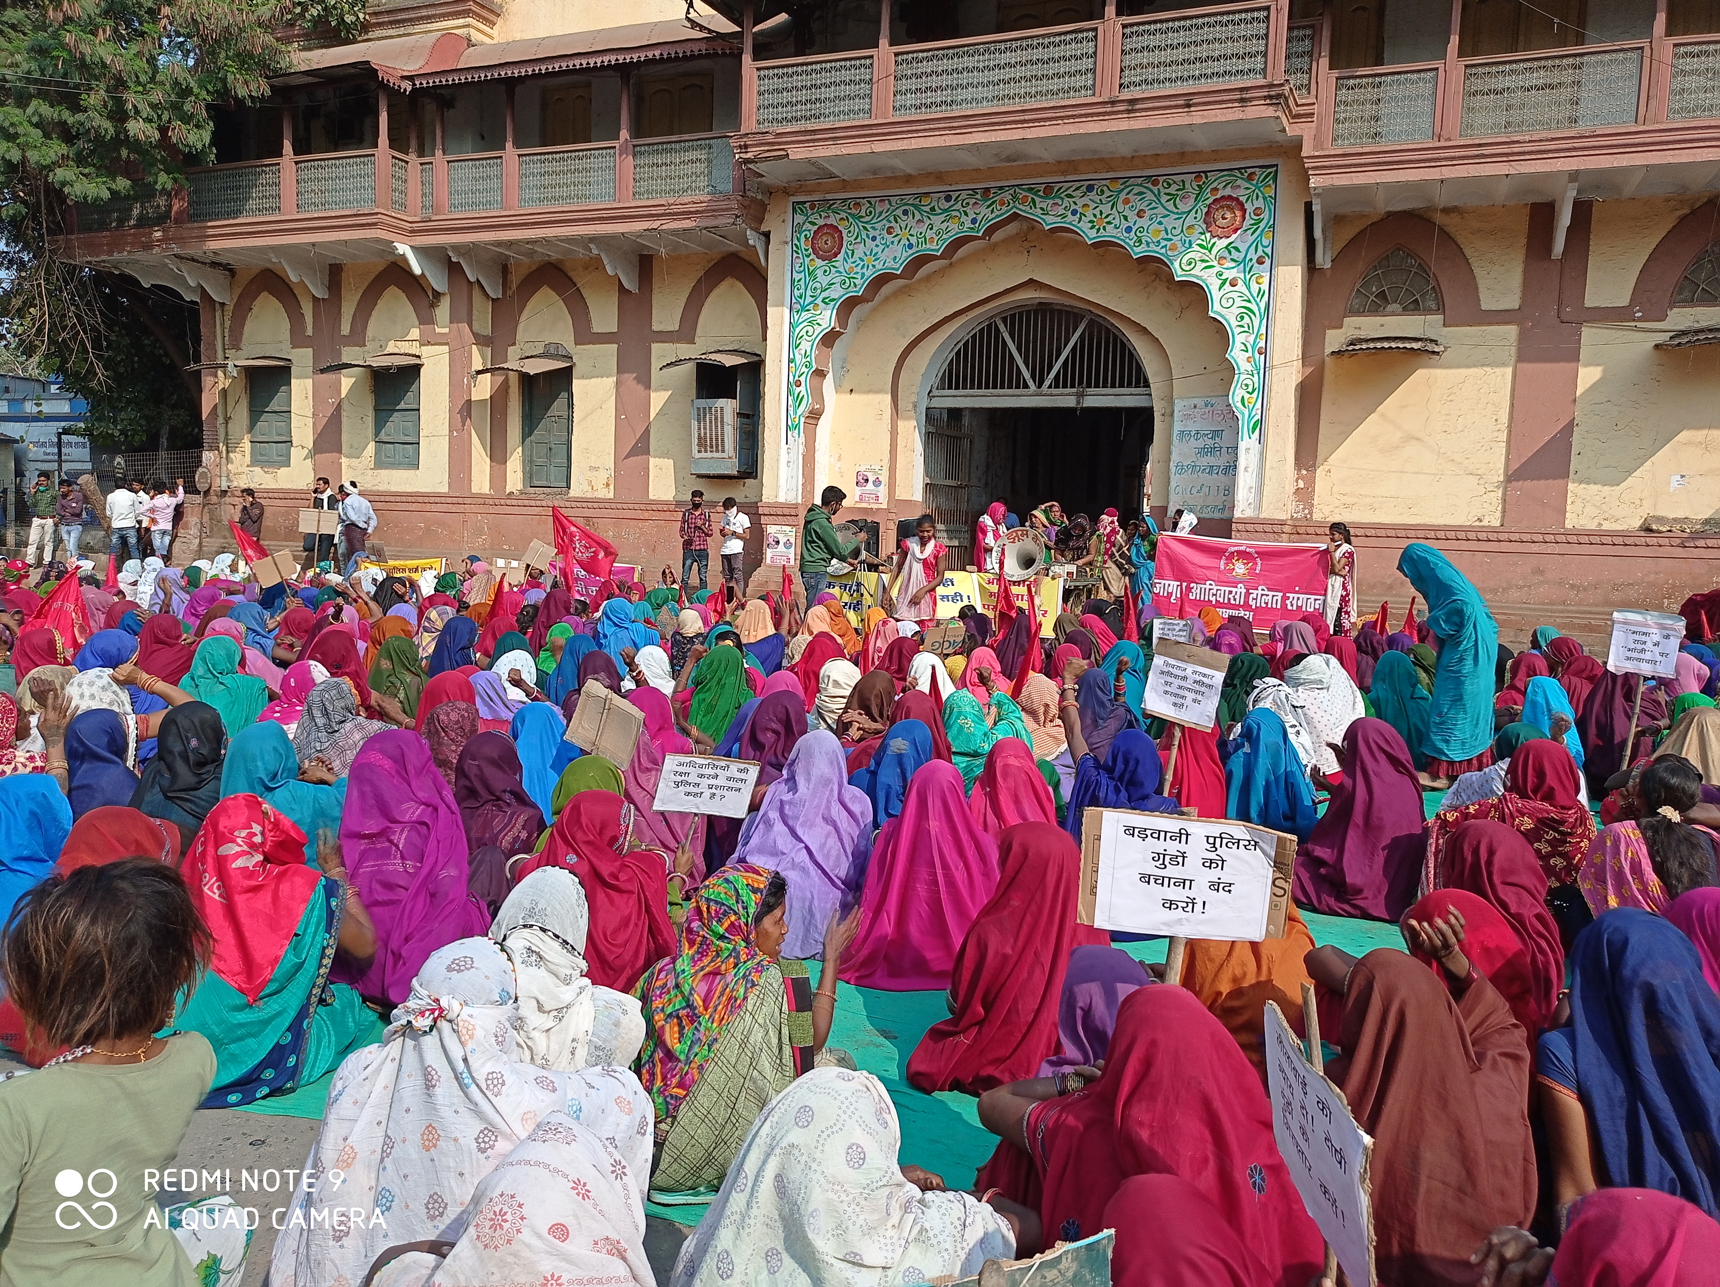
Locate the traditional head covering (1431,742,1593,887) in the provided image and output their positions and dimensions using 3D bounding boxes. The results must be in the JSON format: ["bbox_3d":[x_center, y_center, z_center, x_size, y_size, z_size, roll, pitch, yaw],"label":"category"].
[{"bbox_3d":[2.666,0.773,5.645,0.620,0.760,0.600,1,6,-6],"label":"traditional head covering"}]

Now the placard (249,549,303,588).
[{"bbox_3d":[-4.331,-0.553,10.300,0.300,0.210,0.015,-19,3,3],"label":"placard"}]

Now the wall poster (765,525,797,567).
[{"bbox_3d":[-1.092,-1.357,19.300,0.450,0.550,0.020,4,6,25],"label":"wall poster"}]

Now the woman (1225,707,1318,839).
[{"bbox_3d":[1.722,0.639,5.887,0.440,0.750,0.580,1,6,-10],"label":"woman"}]

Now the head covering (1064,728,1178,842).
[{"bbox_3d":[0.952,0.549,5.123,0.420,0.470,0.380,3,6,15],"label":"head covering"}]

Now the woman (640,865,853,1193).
[{"bbox_3d":[-0.285,0.898,3.486,0.600,0.750,0.500,-2,7,-37],"label":"woman"}]

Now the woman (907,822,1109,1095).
[{"bbox_3d":[0.392,0.839,3.914,0.500,0.690,0.480,2,6,5],"label":"woman"}]

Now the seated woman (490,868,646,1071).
[{"bbox_3d":[-0.699,0.895,3.326,0.540,0.760,0.580,4,6,20],"label":"seated woman"}]

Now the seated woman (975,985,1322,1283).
[{"bbox_3d":[0.491,0.963,2.418,0.570,0.760,0.600,1,6,-5],"label":"seated woman"}]

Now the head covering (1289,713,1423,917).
[{"bbox_3d":[2.039,0.678,5.714,0.480,0.745,0.550,0,6,-24],"label":"head covering"}]

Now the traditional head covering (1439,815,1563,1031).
[{"bbox_3d":[1.915,0.857,4.148,0.390,0.660,0.420,1,6,-11],"label":"traditional head covering"}]

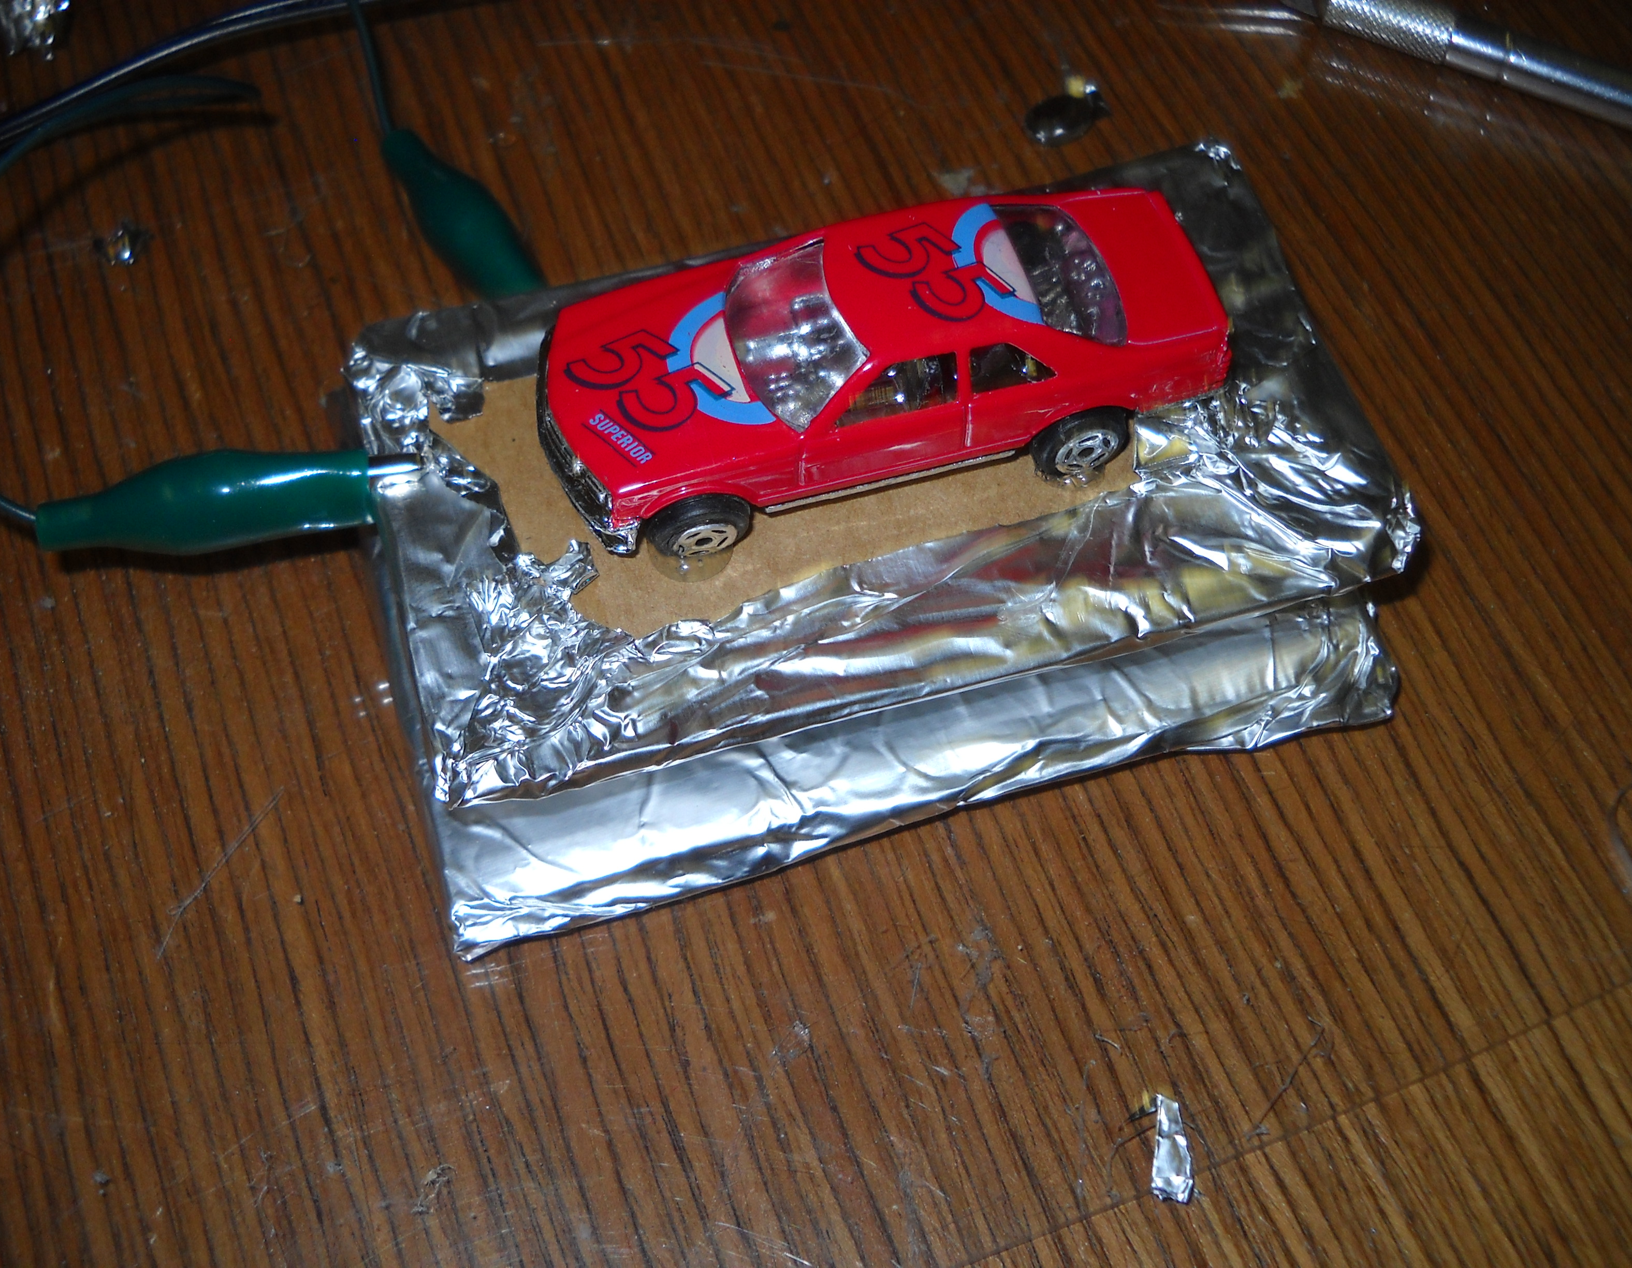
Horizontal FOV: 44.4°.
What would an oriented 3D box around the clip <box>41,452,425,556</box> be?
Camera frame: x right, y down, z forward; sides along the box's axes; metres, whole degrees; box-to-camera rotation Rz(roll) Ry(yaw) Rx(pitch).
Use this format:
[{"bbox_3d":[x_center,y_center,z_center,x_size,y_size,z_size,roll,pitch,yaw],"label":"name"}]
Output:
[{"bbox_3d":[-0.072,-0.017,0.245,0.050,0.013,0.012,-7,61,7],"label":"clip"}]

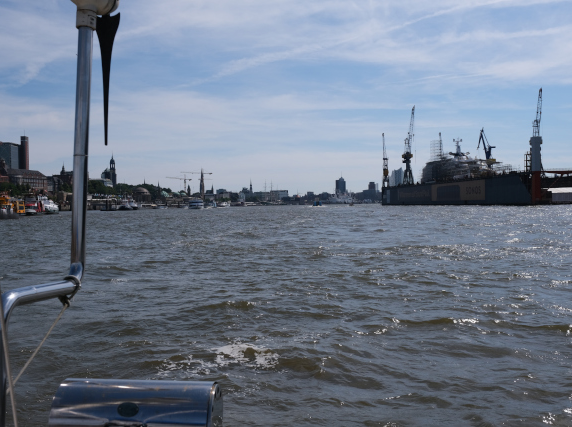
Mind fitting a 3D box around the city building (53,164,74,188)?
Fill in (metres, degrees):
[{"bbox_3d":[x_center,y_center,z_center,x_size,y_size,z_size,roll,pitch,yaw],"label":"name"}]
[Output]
[{"bbox_3d":[-266.820,-42.440,745.000,20.000,37.000,52.000,0,1,21],"label":"city building"}]

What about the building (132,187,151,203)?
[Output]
[{"bbox_3d":[-167.830,-20.470,706.000,21.000,19.500,21.000,-1,1,18],"label":"building"}]

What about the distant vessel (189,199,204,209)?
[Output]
[{"bbox_3d":[-67.370,-6.930,455.000,9.500,7.800,32.000,-1,1,-9],"label":"distant vessel"}]

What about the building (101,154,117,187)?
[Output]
[{"bbox_3d":[-450.920,-91.720,1540.000,46.000,130.000,65.000,-1,1,-27],"label":"building"}]

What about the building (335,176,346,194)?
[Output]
[{"bbox_3d":[174.550,-76.300,1915.000,31.000,82.000,31.000,-1,1,5],"label":"building"}]

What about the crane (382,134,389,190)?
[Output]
[{"bbox_3d":[105.660,-56.520,640.000,7.500,58.000,15.000,-1,1,12],"label":"crane"}]

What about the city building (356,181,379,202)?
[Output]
[{"bbox_3d":[313.900,-80.730,2300.000,75.000,73.000,50.000,-1,1,7],"label":"city building"}]

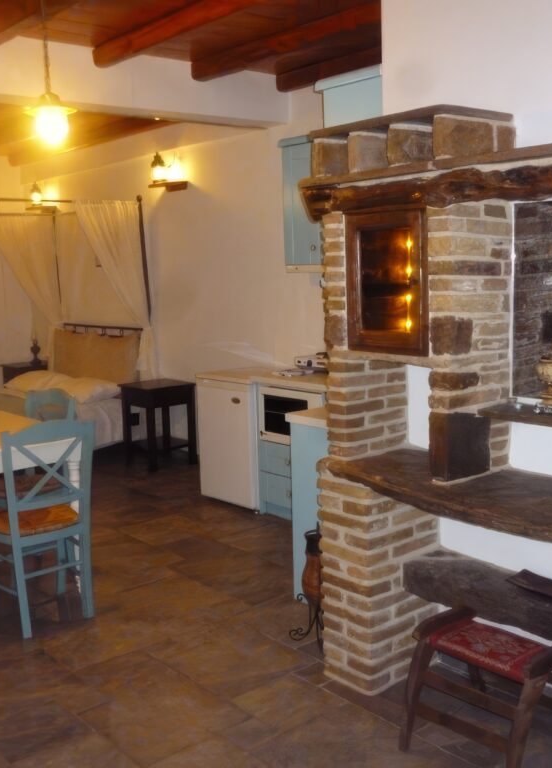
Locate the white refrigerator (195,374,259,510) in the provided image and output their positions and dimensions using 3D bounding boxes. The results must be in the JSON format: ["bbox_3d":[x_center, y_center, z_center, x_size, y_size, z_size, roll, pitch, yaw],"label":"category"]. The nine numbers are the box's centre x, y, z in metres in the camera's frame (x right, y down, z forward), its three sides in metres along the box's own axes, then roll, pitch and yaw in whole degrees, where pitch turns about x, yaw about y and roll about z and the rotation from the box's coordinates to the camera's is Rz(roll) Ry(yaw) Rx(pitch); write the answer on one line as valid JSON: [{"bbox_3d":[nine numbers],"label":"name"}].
[{"bbox_3d":[-0.117,0.338,5.572,0.570,0.838,0.565,-9,10,-40],"label":"white refrigerator"}]

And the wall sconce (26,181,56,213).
[{"bbox_3d":[-2.293,-1.833,8.073,0.200,0.310,0.220,-9,10,-40],"label":"wall sconce"}]

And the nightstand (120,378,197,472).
[{"bbox_3d":[-0.943,0.330,6.740,0.440,0.655,0.470,-9,11,-40],"label":"nightstand"}]

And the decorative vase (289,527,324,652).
[{"bbox_3d":[0.149,0.814,3.324,0.210,0.500,0.210,-2,8,0],"label":"decorative vase"}]

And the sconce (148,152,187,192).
[{"bbox_3d":[-0.853,-1.666,6.479,0.200,0.310,0.260,-9,11,-40],"label":"sconce"}]

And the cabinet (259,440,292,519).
[{"bbox_3d":[0.298,0.572,5.114,0.550,0.475,0.550,-9,10,-40],"label":"cabinet"}]

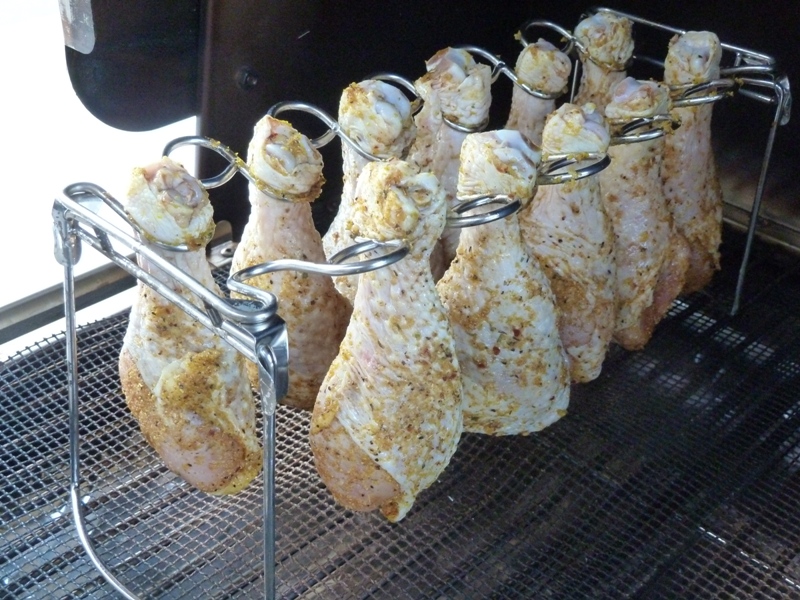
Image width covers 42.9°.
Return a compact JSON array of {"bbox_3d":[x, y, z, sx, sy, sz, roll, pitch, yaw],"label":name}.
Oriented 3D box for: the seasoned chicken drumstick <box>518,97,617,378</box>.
[{"bbox_3d":[0.076,-0.022,0.453,0.053,0.136,0.051,3,32,11],"label":"seasoned chicken drumstick"}]

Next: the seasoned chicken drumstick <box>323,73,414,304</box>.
[{"bbox_3d":[-0.012,-0.035,0.461,0.052,0.133,0.052,0,32,-1],"label":"seasoned chicken drumstick"}]

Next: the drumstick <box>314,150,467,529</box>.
[{"bbox_3d":[-0.004,0.021,0.394,0.062,0.159,0.058,1,32,-1],"label":"drumstick"}]

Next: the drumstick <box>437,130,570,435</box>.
[{"bbox_3d":[0.041,-0.004,0.419,0.058,0.138,0.054,-1,32,8],"label":"drumstick"}]

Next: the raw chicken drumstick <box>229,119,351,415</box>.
[{"bbox_3d":[-0.047,-0.012,0.428,0.053,0.137,0.053,-3,32,-6],"label":"raw chicken drumstick"}]

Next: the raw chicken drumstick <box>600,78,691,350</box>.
[{"bbox_3d":[0.117,-0.037,0.491,0.051,0.141,0.052,0,31,17],"label":"raw chicken drumstick"}]

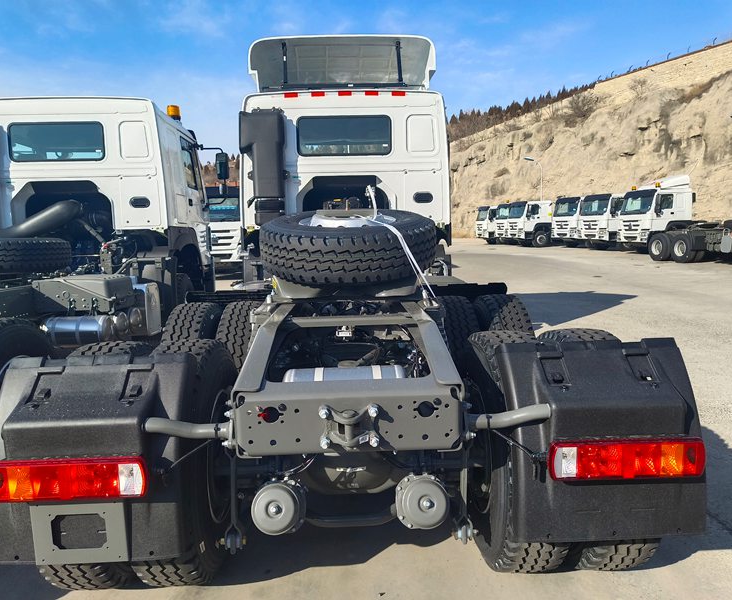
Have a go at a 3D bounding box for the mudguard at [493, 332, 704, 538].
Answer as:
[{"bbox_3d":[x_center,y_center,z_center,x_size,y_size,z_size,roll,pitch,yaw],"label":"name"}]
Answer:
[{"bbox_3d":[0.856,0.501,1.917,0.660,0.690,0.380,-1,8,-2],"label":"mudguard"}]

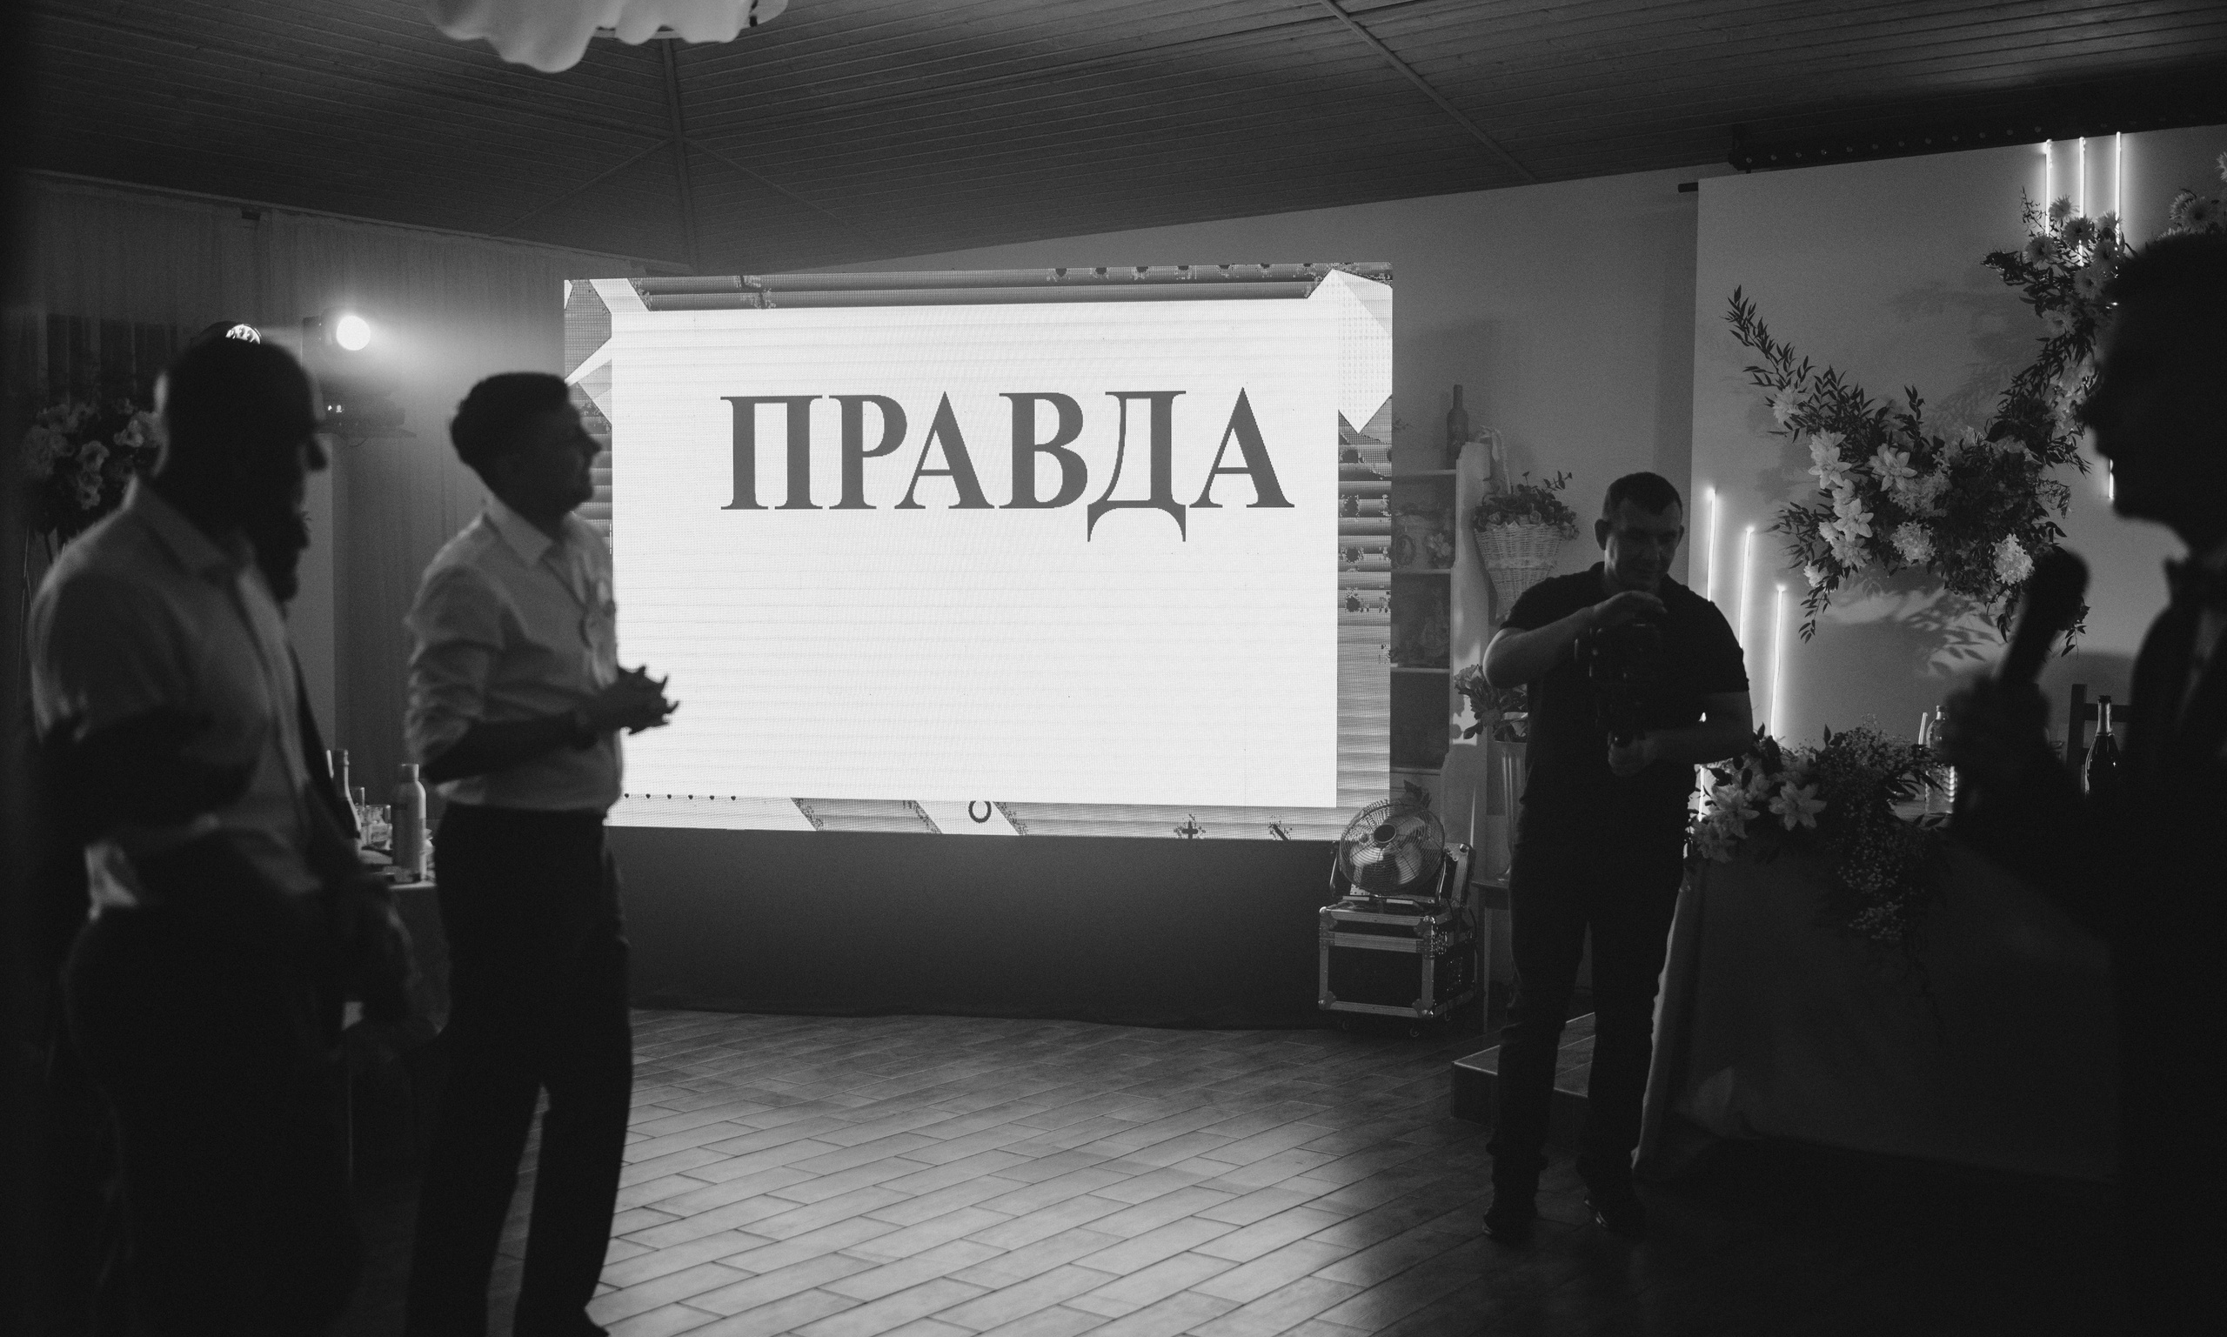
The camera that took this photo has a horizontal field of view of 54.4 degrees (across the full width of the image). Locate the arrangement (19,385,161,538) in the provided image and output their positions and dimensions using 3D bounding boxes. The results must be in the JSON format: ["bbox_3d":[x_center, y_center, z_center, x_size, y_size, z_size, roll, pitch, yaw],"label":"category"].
[{"bbox_3d":[-2.767,-0.551,5.883,0.420,0.420,0.400,-2,3,-40],"label":"arrangement"}]

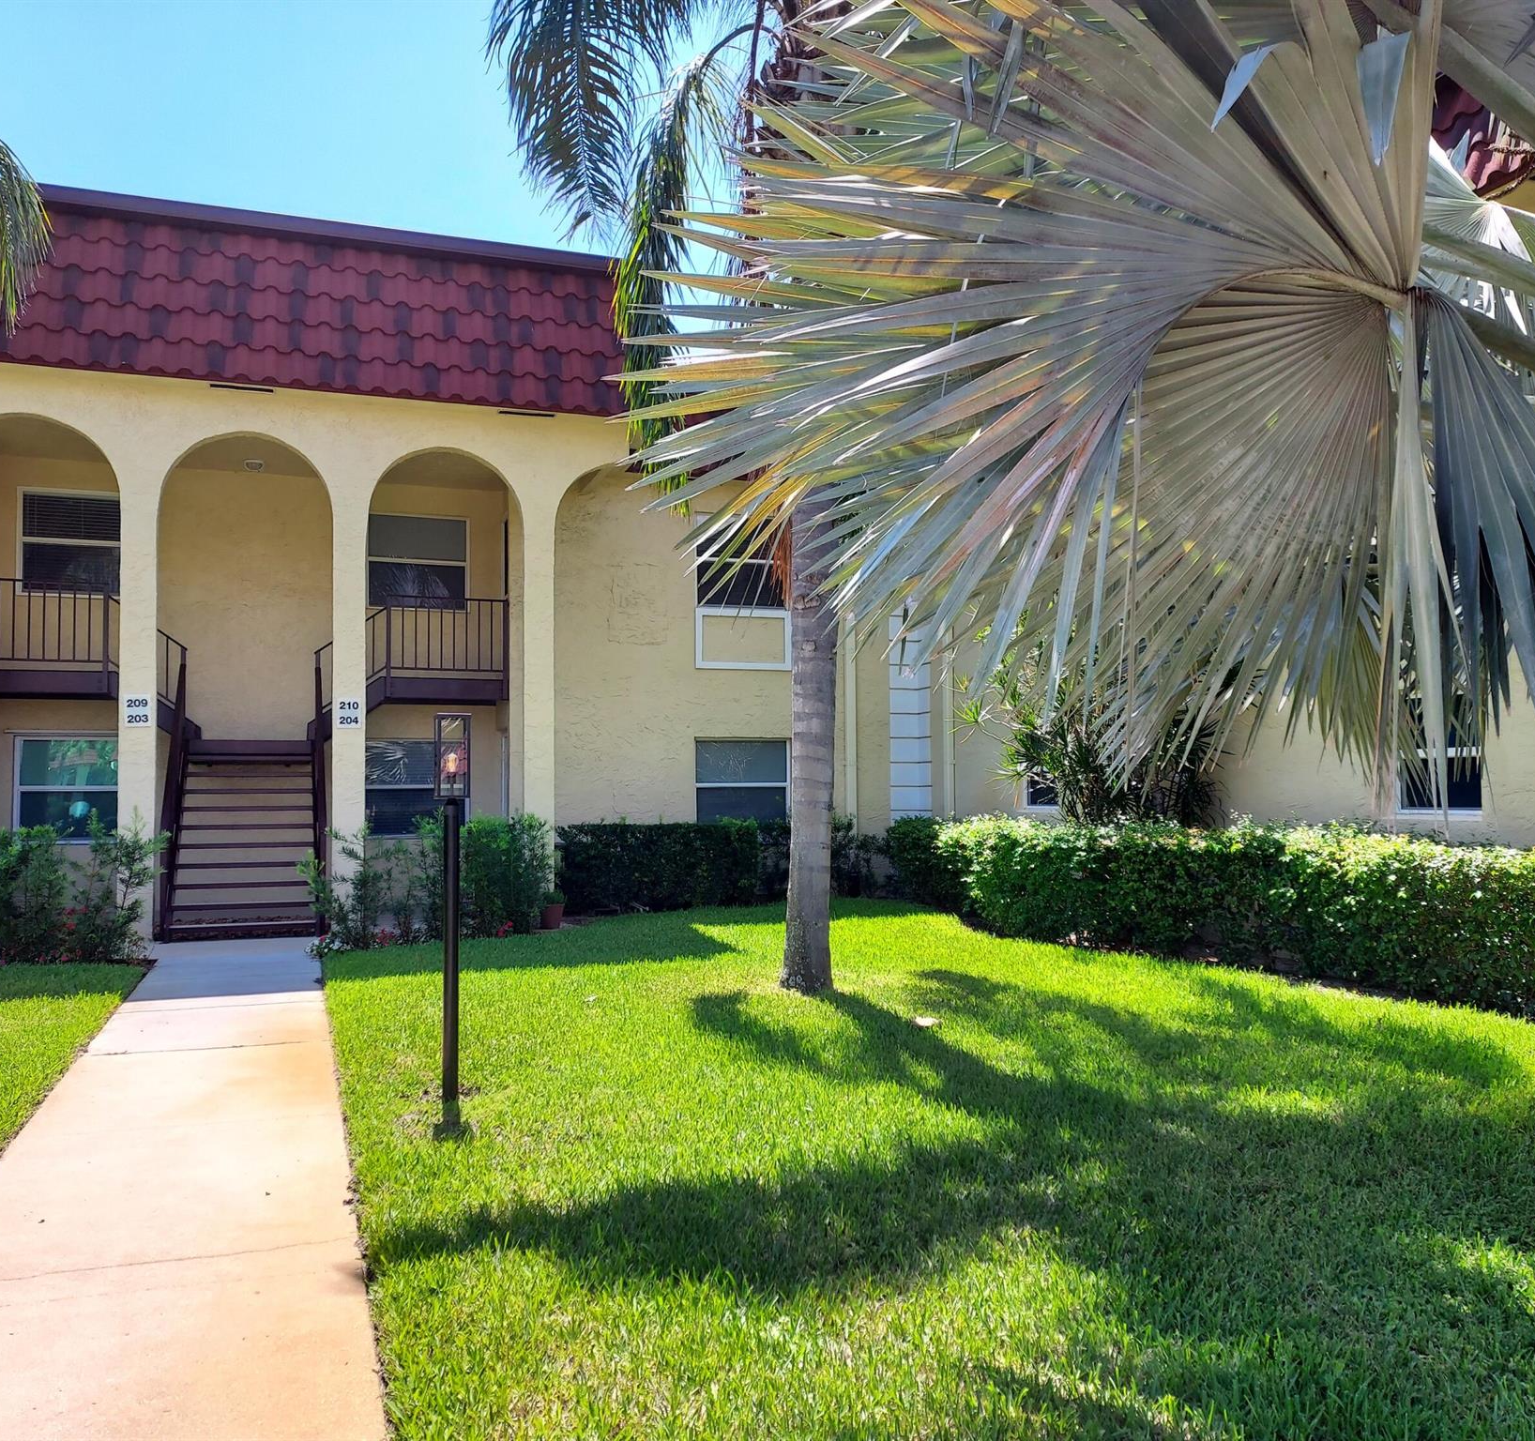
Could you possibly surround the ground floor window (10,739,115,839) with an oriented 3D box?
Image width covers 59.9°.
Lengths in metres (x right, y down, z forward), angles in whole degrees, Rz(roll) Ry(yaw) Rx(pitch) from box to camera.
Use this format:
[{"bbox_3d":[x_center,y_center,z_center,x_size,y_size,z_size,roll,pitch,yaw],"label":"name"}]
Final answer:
[{"bbox_3d":[-8.318,0.841,16.055,1.362,1.280,0.100,1,-3,-20],"label":"ground floor window"}]

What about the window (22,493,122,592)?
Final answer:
[{"bbox_3d":[-8.066,-2.061,15.590,1.220,1.228,0.110,1,-2,-20],"label":"window"}]

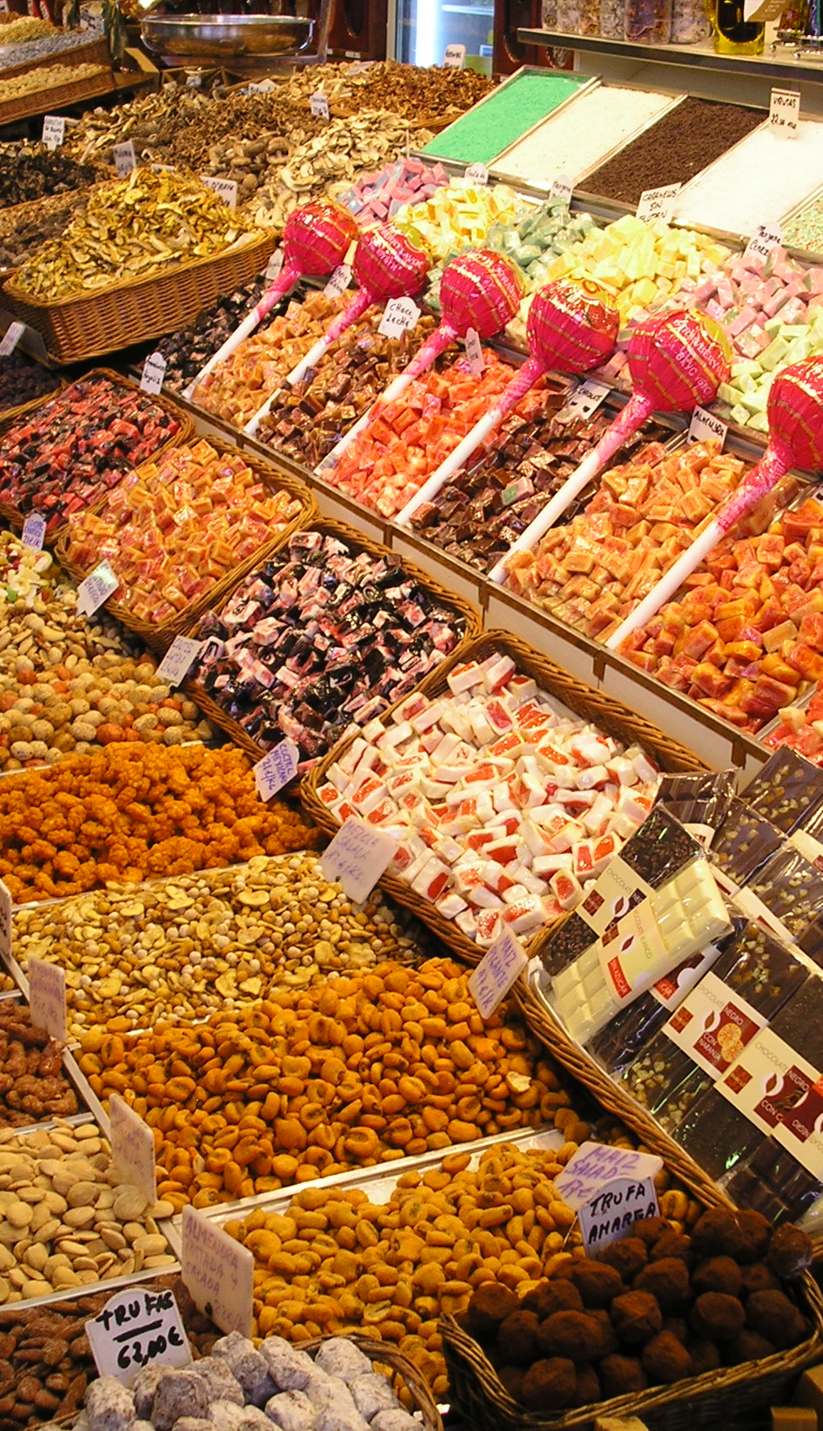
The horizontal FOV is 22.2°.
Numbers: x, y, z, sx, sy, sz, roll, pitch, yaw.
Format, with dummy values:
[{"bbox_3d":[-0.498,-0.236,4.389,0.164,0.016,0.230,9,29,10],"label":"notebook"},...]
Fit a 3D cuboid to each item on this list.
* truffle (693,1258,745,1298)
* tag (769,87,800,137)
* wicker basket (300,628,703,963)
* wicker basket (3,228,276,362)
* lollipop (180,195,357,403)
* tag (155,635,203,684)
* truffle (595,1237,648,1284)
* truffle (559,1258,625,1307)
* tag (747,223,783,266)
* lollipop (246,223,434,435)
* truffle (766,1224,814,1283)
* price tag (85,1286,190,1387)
[{"bbox_3d":[0.180,0.332,1.229,0.031,0.030,0.031,1,22,0],"label":"truffle"},{"bbox_3d":[0.458,-0.739,2.568,0.003,0.056,0.056,-12,25,-30],"label":"tag"},{"bbox_3d":[0.092,0.084,1.810,0.251,0.085,0.392,-41,33,-7],"label":"wicker basket"},{"bbox_3d":[-0.374,-0.605,2.930,0.338,0.080,0.225,-22,29,-17],"label":"wicker basket"},{"bbox_3d":[-0.202,-0.575,2.910,0.106,0.349,0.106,39,3,-38],"label":"lollipop"},{"bbox_3d":[-0.237,-0.056,2.140,0.036,0.052,0.004,18,-14,36],"label":"tag"},{"bbox_3d":[0.124,0.324,1.243,0.032,0.031,0.032,1,22,0],"label":"truffle"},{"bbox_3d":[0.110,0.349,1.285,0.038,0.032,0.035,1,21,0],"label":"truffle"},{"bbox_3d":[0.374,-0.500,2.230,0.004,0.050,0.048,13,14,-37],"label":"tag"},{"bbox_3d":[-0.102,-0.498,2.719,0.106,0.349,0.106,39,3,-38],"label":"lollipop"},{"bbox_3d":[0.233,0.331,1.290,0.030,0.033,0.031,1,21,0],"label":"truffle"},{"bbox_3d":[-0.156,0.359,1.210,0.053,0.058,0.003,-9,-16,-25],"label":"price tag"}]

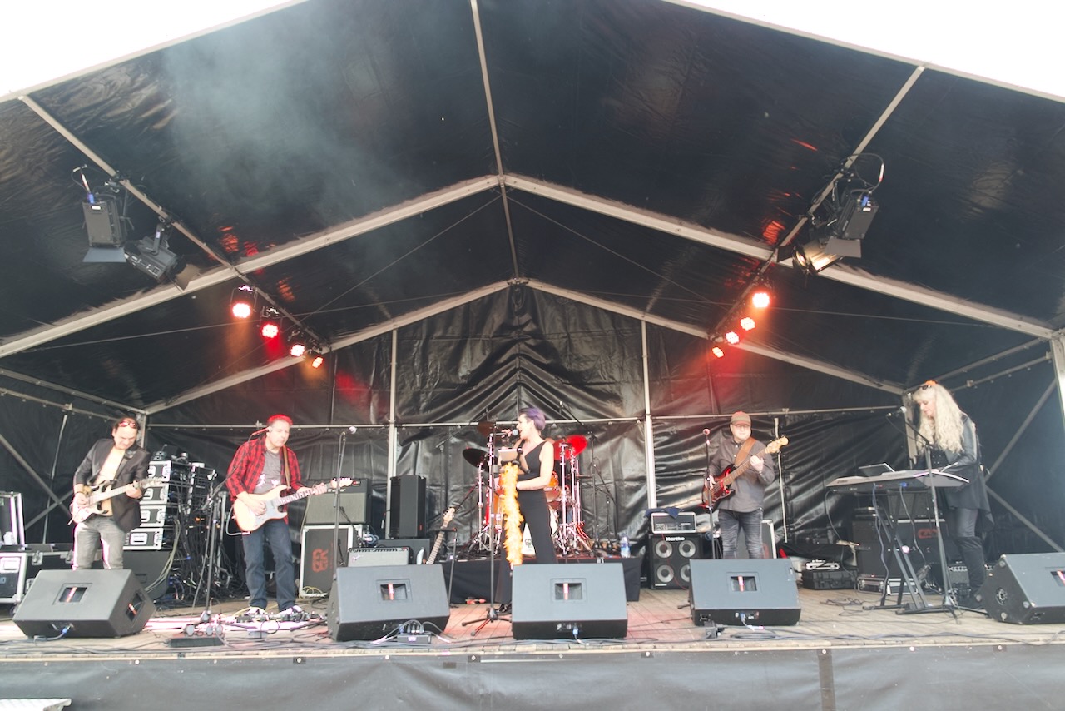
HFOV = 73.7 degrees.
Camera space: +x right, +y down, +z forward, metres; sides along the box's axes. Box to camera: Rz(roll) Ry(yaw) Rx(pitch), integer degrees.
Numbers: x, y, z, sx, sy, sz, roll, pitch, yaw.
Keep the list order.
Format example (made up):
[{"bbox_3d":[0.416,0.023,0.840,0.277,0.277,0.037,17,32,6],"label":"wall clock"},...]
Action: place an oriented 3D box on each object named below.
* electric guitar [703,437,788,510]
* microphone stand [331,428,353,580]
[{"bbox_3d":[1.973,1.085,6.592,1.080,0.340,0.100,-35,-29,-8],"label":"electric guitar"},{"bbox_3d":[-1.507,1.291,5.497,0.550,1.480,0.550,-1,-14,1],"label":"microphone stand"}]

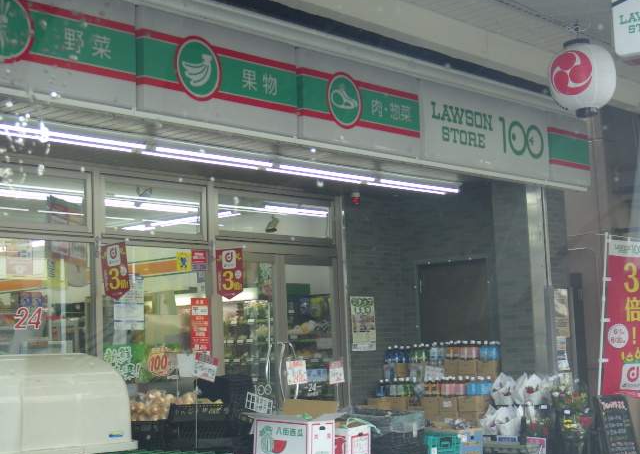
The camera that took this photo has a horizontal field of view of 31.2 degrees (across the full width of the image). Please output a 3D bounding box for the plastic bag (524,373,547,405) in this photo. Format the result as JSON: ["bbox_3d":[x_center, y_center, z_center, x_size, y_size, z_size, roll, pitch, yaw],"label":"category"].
[{"bbox_3d":[1.800,1.358,9.577,0.170,0.280,0.150,-7,-7,39],"label":"plastic bag"}]

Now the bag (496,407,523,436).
[{"bbox_3d":[1.611,1.662,9.798,0.220,0.270,0.190,-9,-9,42],"label":"bag"}]

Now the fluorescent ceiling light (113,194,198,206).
[{"bbox_3d":[-1.432,-0.244,10.621,0.045,0.045,1.150,-7,-7,39],"label":"fluorescent ceiling light"}]

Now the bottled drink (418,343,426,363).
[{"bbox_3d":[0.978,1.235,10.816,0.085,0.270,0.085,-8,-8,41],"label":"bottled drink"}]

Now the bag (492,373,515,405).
[{"bbox_3d":[1.564,1.385,9.770,0.170,0.280,0.150,-7,-7,39],"label":"bag"}]

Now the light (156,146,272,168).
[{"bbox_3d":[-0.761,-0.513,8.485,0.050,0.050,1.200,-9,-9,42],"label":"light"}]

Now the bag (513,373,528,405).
[{"bbox_3d":[1.720,1.397,9.856,0.170,0.280,0.160,-9,-9,42],"label":"bag"}]

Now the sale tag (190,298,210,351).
[{"bbox_3d":[-1.069,0.880,10.274,0.010,0.469,0.222,-8,-8,41],"label":"sale tag"}]

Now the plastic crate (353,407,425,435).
[{"bbox_3d":[0.614,1.755,10.232,0.394,0.170,0.547,-7,-7,39],"label":"plastic crate"}]

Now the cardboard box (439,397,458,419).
[{"bbox_3d":[1.251,1.625,10.393,0.197,0.182,0.290,-7,-7,39],"label":"cardboard box"}]

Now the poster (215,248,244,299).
[{"bbox_3d":[-0.806,0.422,10.336,0.330,0.455,0.020,-7,-8,34],"label":"poster"}]

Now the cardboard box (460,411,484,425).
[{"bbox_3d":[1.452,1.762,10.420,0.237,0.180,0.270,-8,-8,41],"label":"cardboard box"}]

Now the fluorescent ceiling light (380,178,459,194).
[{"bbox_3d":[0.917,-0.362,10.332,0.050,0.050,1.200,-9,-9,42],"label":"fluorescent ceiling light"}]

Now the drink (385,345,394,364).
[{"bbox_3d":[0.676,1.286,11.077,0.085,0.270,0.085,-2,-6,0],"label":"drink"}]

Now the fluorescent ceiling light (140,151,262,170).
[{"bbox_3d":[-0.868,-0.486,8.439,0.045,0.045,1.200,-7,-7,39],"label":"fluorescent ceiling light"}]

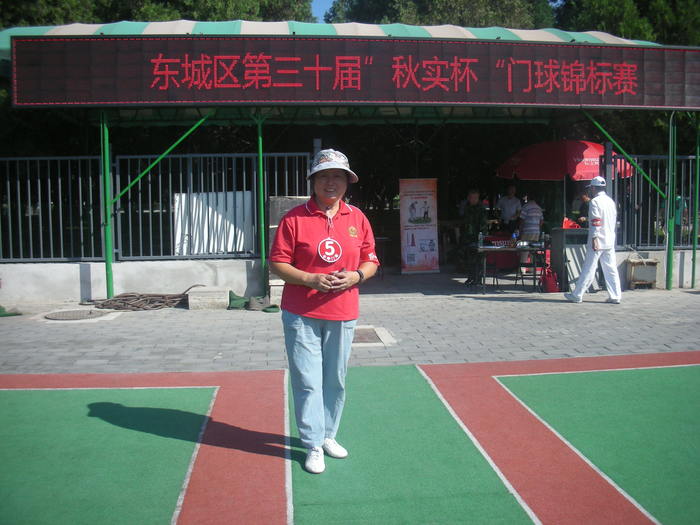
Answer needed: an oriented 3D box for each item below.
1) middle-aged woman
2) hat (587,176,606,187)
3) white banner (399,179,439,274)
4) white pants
[{"bbox_3d":[-0.147,0.245,3.709,0.540,1.635,0.420,-1,6,-6],"label":"middle-aged woman"},{"bbox_3d":[3.143,-1.033,9.025,0.260,0.130,0.190,3,7,34],"label":"hat"},{"bbox_3d":[1.198,-0.626,12.200,0.655,1.630,0.140,-3,6,-12],"label":"white banner"},{"bbox_3d":[3.198,0.097,9.145,0.600,0.820,0.380,3,7,30],"label":"white pants"}]

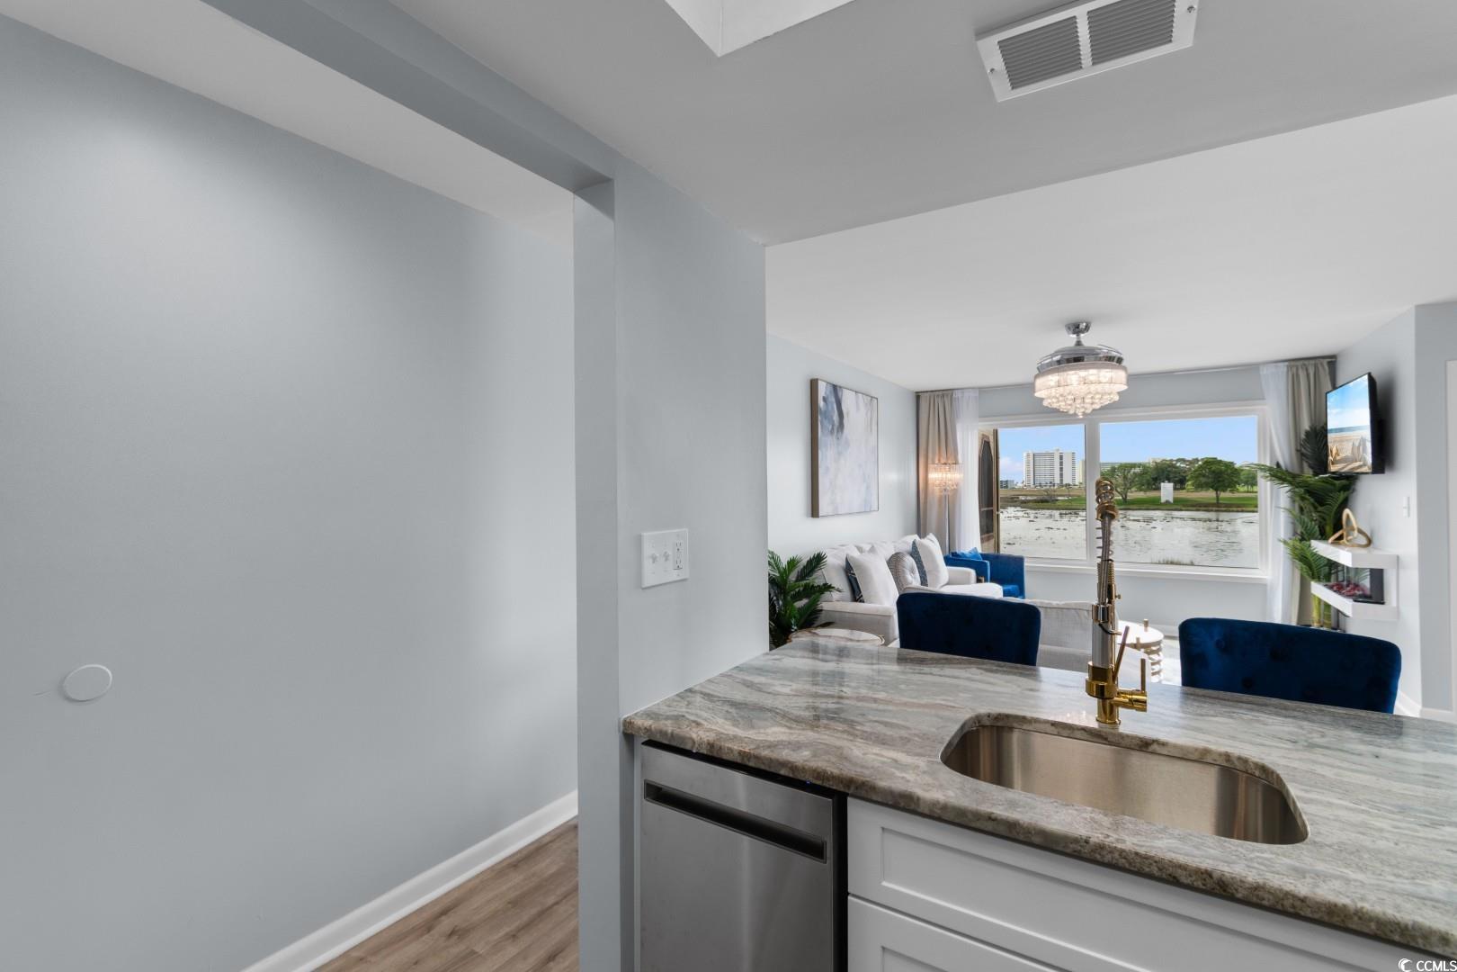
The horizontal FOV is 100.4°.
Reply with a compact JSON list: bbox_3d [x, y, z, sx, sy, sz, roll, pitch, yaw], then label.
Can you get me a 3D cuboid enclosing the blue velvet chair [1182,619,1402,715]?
[{"bbox_3d":[1.340,0.884,1.419,0.460,1.040,0.540,-1,0,34],"label":"blue velvet chair"}]

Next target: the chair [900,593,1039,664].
[{"bbox_3d":[0.692,0.892,1.850,0.460,1.040,0.540,-1,0,34],"label":"chair"}]

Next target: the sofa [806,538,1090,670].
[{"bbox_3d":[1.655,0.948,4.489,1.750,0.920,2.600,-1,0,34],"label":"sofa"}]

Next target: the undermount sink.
[{"bbox_3d":[0.671,0.606,1.082,0.520,0.210,0.375,-1,0,34],"label":"undermount sink"}]

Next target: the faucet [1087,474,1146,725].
[{"bbox_3d":[0.755,0.240,1.187,0.105,0.510,0.230,-1,0,34],"label":"faucet"}]

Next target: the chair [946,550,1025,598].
[{"bbox_3d":[2.449,1.044,6.003,0.720,0.720,0.700,0,0,-39],"label":"chair"}]

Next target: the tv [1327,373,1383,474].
[{"bbox_3d":[4.357,-0.396,4.221,0.060,0.620,1.050,-1,0,34],"label":"tv"}]

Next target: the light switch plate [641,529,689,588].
[{"bbox_3d":[-0.142,0.170,1.435,0.012,0.124,0.172,-1,0,34],"label":"light switch plate"}]

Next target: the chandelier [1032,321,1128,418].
[{"bbox_3d":[2.215,-0.734,3.844,0.520,0.610,0.520,-1,0,34],"label":"chandelier"}]

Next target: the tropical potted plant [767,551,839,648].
[{"bbox_3d":[0.396,0.899,3.645,0.620,1.040,0.620,-1,0,34],"label":"tropical potted plant"}]

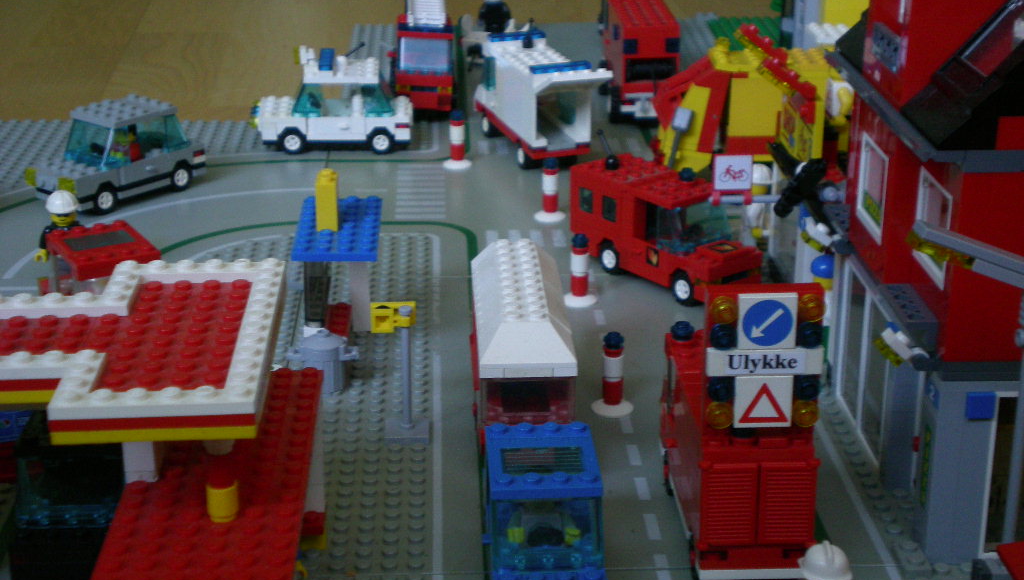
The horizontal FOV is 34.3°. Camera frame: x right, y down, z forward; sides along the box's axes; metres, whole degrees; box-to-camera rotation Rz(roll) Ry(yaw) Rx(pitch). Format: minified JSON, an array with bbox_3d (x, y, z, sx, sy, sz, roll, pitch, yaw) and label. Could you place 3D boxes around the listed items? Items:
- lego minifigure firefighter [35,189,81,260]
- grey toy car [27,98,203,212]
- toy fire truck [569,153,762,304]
[{"bbox_3d":[-0.195,-0.023,0.726,0.025,0.043,0.017,-3,22,-8],"label":"lego minifigure firefighter"},{"bbox_3d":[-0.199,-0.069,0.838,0.034,0.046,0.086,16,26,34],"label":"grey toy car"},{"bbox_3d":[0.067,-0.027,0.736,0.034,0.046,0.090,-16,27,-35],"label":"toy fire truck"}]

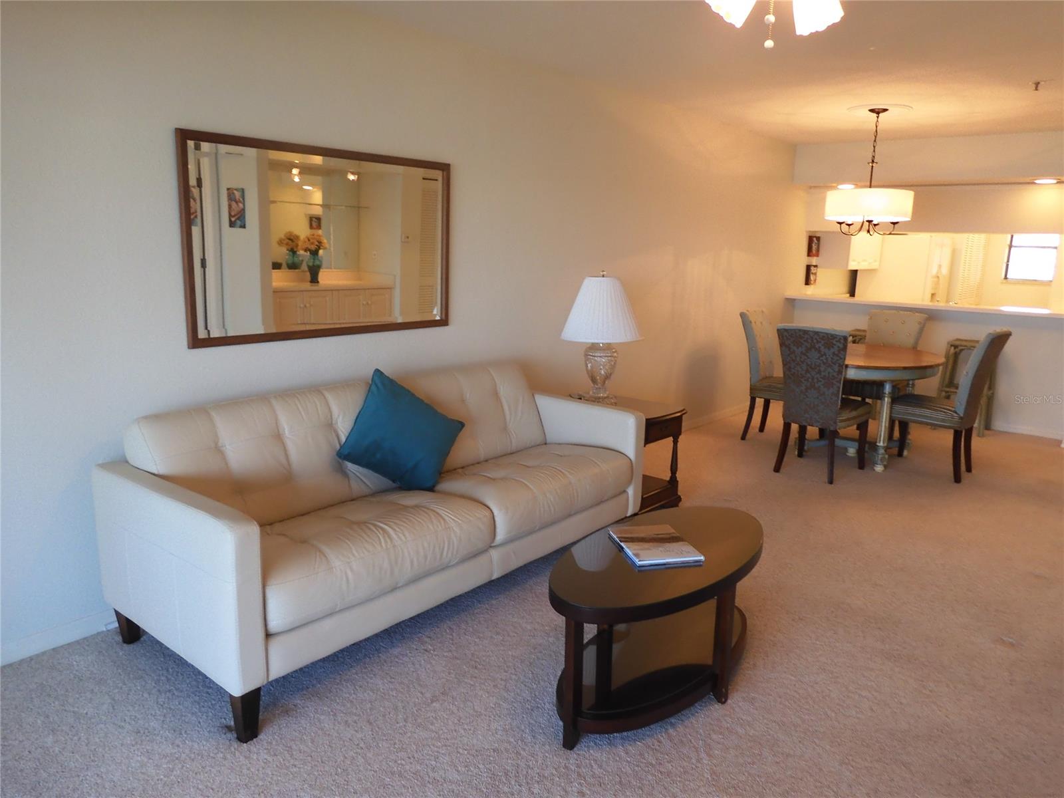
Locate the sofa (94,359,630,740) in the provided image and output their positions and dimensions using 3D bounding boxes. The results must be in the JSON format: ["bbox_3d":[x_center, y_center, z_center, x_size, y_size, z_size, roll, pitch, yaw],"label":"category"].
[{"bbox_3d":[-0.509,0.401,3.175,0.949,0.864,2.146,12,15,39],"label":"sofa"}]

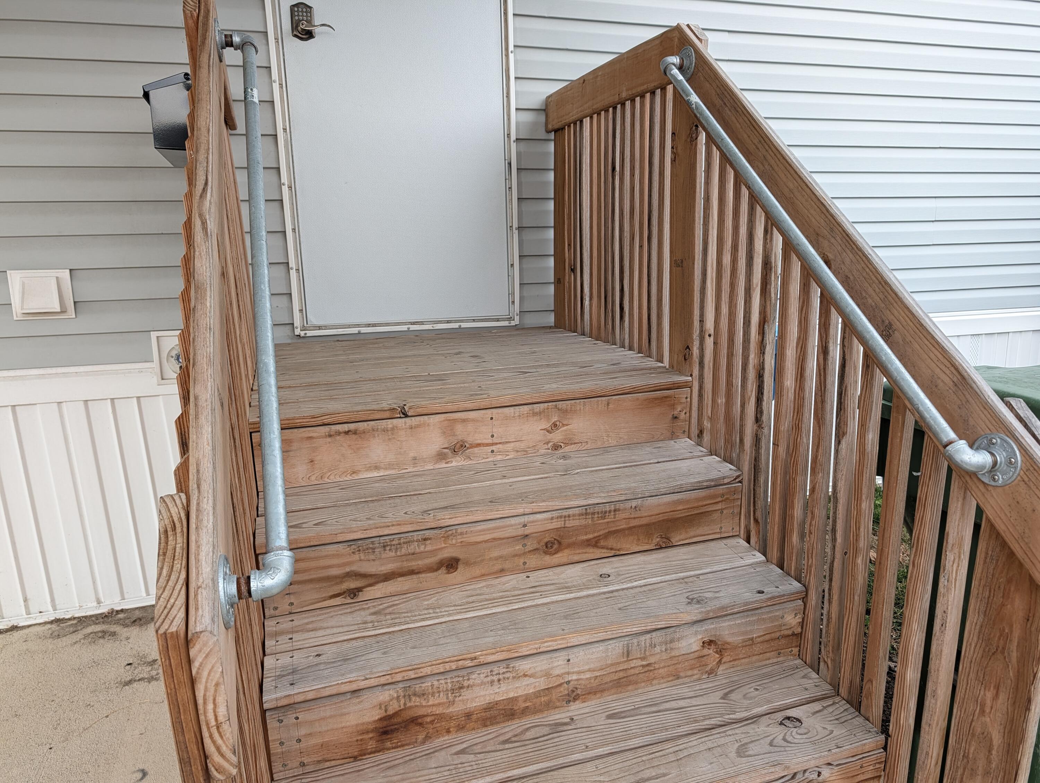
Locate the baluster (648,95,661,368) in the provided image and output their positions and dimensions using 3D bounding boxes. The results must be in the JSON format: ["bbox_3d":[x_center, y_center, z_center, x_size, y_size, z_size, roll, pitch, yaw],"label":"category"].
[{"bbox_3d":[0.447,-0.522,2.376,0.036,0.950,0.036,-6,14,-17],"label":"baluster"}]

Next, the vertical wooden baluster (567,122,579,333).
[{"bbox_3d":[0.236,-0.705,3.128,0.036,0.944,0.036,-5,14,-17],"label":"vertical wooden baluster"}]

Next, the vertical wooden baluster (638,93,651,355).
[{"bbox_3d":[0.427,-0.537,2.439,0.036,0.950,0.036,-6,14,-17],"label":"vertical wooden baluster"}]

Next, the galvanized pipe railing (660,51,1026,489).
[{"bbox_3d":[0.598,-0.392,1.597,0.080,0.090,1.422,-6,52,-17],"label":"galvanized pipe railing"}]

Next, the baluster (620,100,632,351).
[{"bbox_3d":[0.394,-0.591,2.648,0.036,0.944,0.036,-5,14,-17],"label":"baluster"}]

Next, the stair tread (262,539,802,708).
[{"bbox_3d":[0.054,0.506,1.688,1.236,0.026,0.282,-6,17,-17],"label":"stair tread"}]

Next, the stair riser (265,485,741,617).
[{"bbox_3d":[0.008,0.386,1.831,1.250,0.170,0.028,-6,14,-17],"label":"stair riser"}]

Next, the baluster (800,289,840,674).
[{"bbox_3d":[0.740,0.229,1.771,0.036,1.025,0.036,-5,14,-17],"label":"baluster"}]

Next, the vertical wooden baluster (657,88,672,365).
[{"bbox_3d":[0.470,-0.505,2.307,0.036,0.950,0.036,-6,14,-17],"label":"vertical wooden baluster"}]

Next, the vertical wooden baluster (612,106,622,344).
[{"bbox_3d":[0.360,-0.585,2.641,0.036,0.950,0.036,-6,14,-17],"label":"vertical wooden baluster"}]

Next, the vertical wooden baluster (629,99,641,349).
[{"bbox_3d":[0.406,-0.551,2.502,0.036,0.950,0.036,-6,14,-17],"label":"vertical wooden baluster"}]

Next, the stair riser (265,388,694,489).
[{"bbox_3d":[-0.089,0.130,2.131,1.304,0.172,0.034,-5,14,-17],"label":"stair riser"}]

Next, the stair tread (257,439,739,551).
[{"bbox_3d":[-0.036,0.269,1.992,1.299,0.038,0.314,-5,14,-17],"label":"stair tread"}]

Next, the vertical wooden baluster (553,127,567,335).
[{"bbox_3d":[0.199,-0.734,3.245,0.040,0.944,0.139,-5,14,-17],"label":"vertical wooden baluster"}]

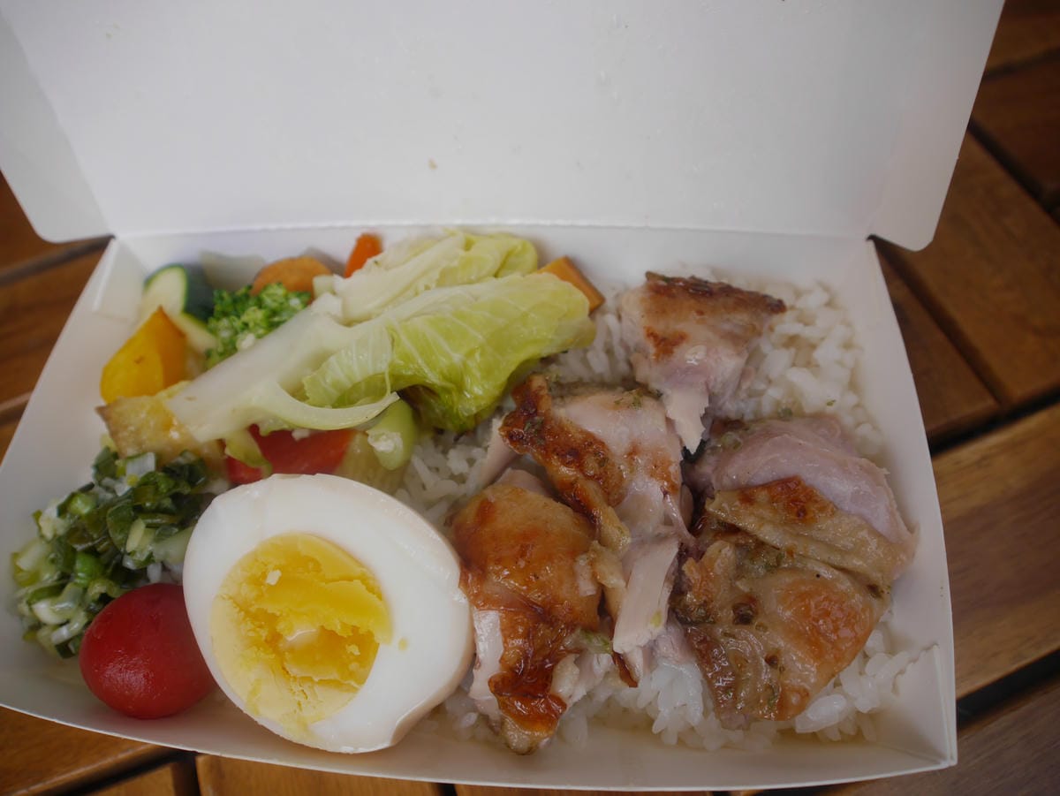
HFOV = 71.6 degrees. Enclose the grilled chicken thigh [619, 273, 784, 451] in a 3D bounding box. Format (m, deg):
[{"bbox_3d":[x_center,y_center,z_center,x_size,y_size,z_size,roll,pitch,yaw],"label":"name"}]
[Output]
[{"bbox_3d":[0.037,-0.008,0.159,0.033,0.020,0.032,9,62,7],"label":"grilled chicken thigh"}]

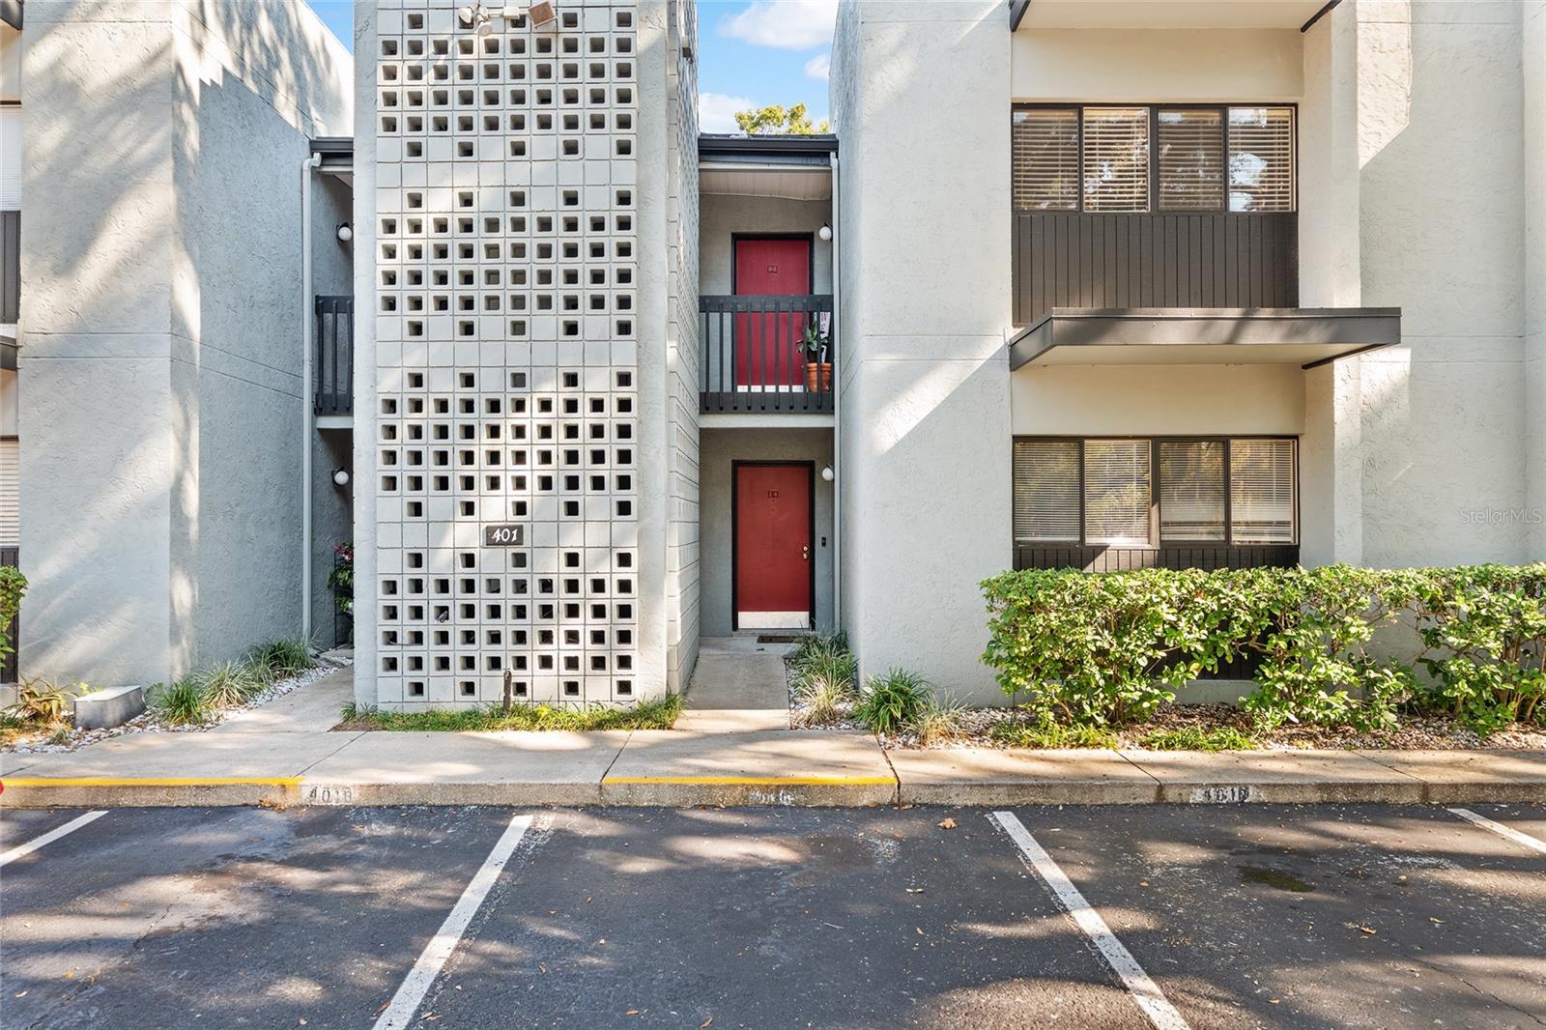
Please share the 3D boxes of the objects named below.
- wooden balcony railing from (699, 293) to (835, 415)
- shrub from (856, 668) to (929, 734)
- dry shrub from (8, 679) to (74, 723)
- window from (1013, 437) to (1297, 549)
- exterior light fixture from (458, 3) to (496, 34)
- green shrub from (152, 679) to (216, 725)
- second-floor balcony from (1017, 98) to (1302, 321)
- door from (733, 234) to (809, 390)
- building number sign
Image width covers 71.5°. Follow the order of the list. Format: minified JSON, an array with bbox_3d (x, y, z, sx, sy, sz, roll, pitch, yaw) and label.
[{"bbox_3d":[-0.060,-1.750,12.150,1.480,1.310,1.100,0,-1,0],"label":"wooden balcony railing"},{"bbox_3d":[0.899,1.391,8.030,0.560,0.460,0.540,0,-1,0],"label":"shrub"},{"bbox_3d":[-5.670,1.438,8.300,0.500,0.350,0.460,0,-1,0],"label":"dry shrub"},{"bbox_3d":[3.198,-0.187,8.980,2.370,0.940,0.100,0,-1,0],"label":"window"},{"bbox_3d":[-2.333,-3.911,8.460,0.280,0.230,0.190,0,-1,0],"label":"exterior light fixture"},{"bbox_3d":[-4.565,1.443,8.330,0.450,0.340,0.430,0,-1,0],"label":"green shrub"},{"bbox_3d":[3.226,-2.519,9.030,2.390,1.860,0.200,0,-1,0],"label":"second-floor balcony"},{"bbox_3d":[0.003,-2.432,13.430,0.920,2.030,0.070,0,-1,0],"label":"door"},{"bbox_3d":[-2.124,0.163,8.500,0.300,0.165,0.030,0,-1,0],"label":"building number sign"}]

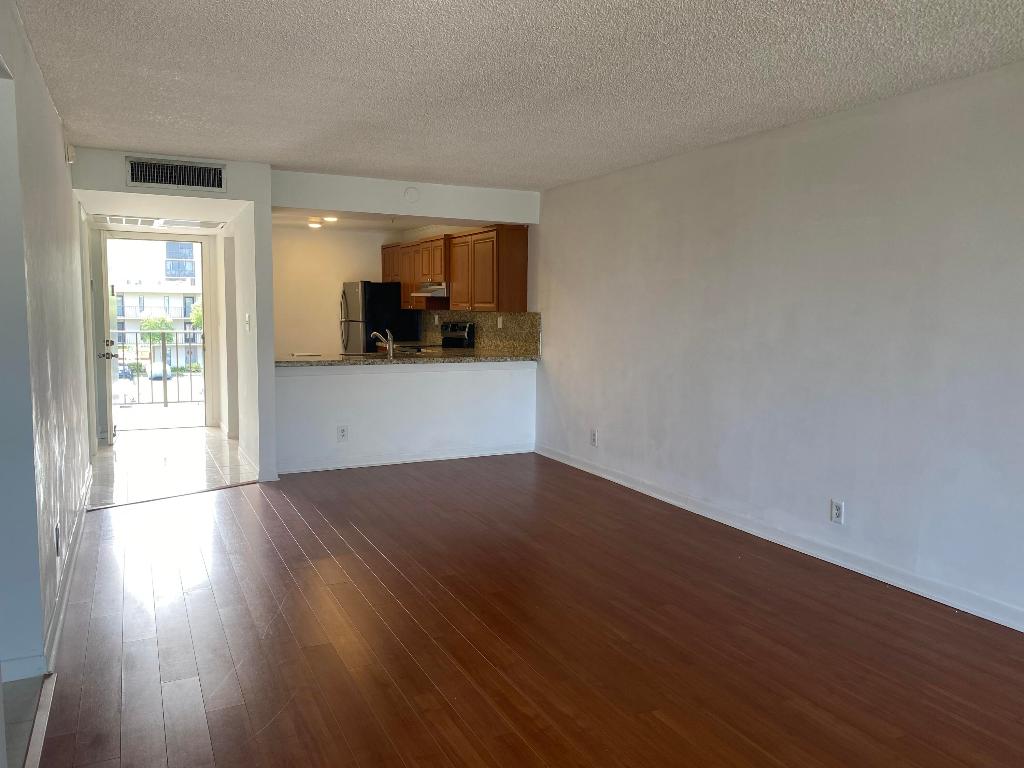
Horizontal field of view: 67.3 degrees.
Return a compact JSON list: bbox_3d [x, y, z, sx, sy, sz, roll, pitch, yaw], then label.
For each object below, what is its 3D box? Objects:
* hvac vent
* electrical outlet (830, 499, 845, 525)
[{"bbox_3d":[-2.397,-1.496,5.516,0.655,0.199,0.020,-2,6,-26],"label":"hvac vent"},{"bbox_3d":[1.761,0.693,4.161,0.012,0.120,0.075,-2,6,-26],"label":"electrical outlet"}]

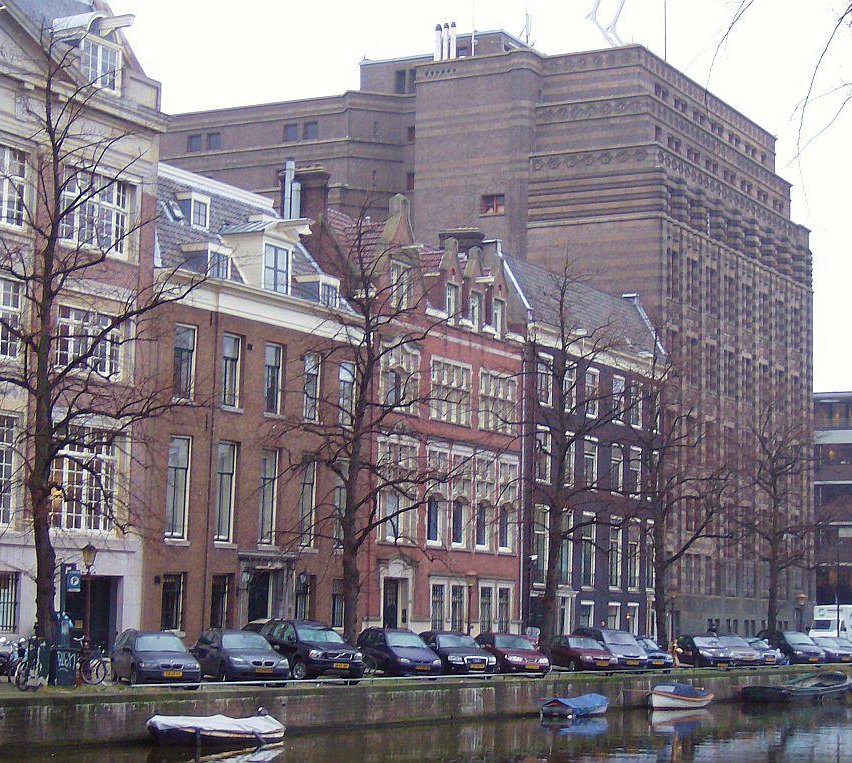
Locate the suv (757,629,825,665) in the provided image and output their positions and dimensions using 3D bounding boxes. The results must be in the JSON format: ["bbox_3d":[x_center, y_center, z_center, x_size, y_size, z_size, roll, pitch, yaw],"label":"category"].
[{"bbox_3d":[18.467,13.537,104.675,1.800,1.660,4.500,3,-7,-17],"label":"suv"}]

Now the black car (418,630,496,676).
[{"bbox_3d":[0.880,9.329,70.786,1.840,1.445,4.850,4,-7,-20],"label":"black car"}]

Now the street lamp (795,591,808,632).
[{"bbox_3d":[18.425,12.061,101.314,0.520,3.510,0.520,-3,-8,30],"label":"street lamp"}]

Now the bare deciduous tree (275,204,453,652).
[{"bbox_3d":[-2.045,1.678,64.235,5.500,14.990,5.500,1,-7,0],"label":"bare deciduous tree"}]

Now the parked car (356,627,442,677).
[{"bbox_3d":[-0.858,8.784,66.859,1.730,1.560,4.200,4,-7,-21],"label":"parked car"}]

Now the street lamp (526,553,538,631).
[{"bbox_3d":[4.975,10.570,96.882,0.500,4.900,0.450,-2,-7,27],"label":"street lamp"}]

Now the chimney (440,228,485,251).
[{"bbox_3d":[1.601,-6.292,93.186,1.950,1.400,0.750,-3,-8,29],"label":"chimney"}]

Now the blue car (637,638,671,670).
[{"bbox_3d":[8.659,11.235,85.721,1.730,1.480,4.200,3,-7,-18],"label":"blue car"}]

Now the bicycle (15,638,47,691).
[{"bbox_3d":[-9.548,6.849,50.000,0.600,1.170,1.750,5,-7,-28],"label":"bicycle"}]

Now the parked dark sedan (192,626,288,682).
[{"bbox_3d":[-5.248,7.701,57.947,1.850,1.471,4.840,4,-7,-21],"label":"parked dark sedan"}]

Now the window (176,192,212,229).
[{"bbox_3d":[-8.364,-6.082,74.225,0.750,1.255,1.161,-2,-7,28],"label":"window"}]

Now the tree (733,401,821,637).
[{"bbox_3d":[17.450,7.617,102.851,4.381,12.980,4.381,1,-7,0],"label":"tree"}]

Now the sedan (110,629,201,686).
[{"bbox_3d":[-7.226,7.418,55.306,1.770,1.430,4.450,3,-7,-17],"label":"sedan"}]

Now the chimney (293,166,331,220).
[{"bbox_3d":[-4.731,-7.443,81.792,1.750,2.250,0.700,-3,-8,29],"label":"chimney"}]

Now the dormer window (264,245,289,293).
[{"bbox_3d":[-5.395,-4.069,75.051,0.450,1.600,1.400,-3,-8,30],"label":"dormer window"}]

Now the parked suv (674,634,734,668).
[{"bbox_3d":[12.245,12.095,92.434,1.740,1.460,4.300,3,-7,-11],"label":"parked suv"}]

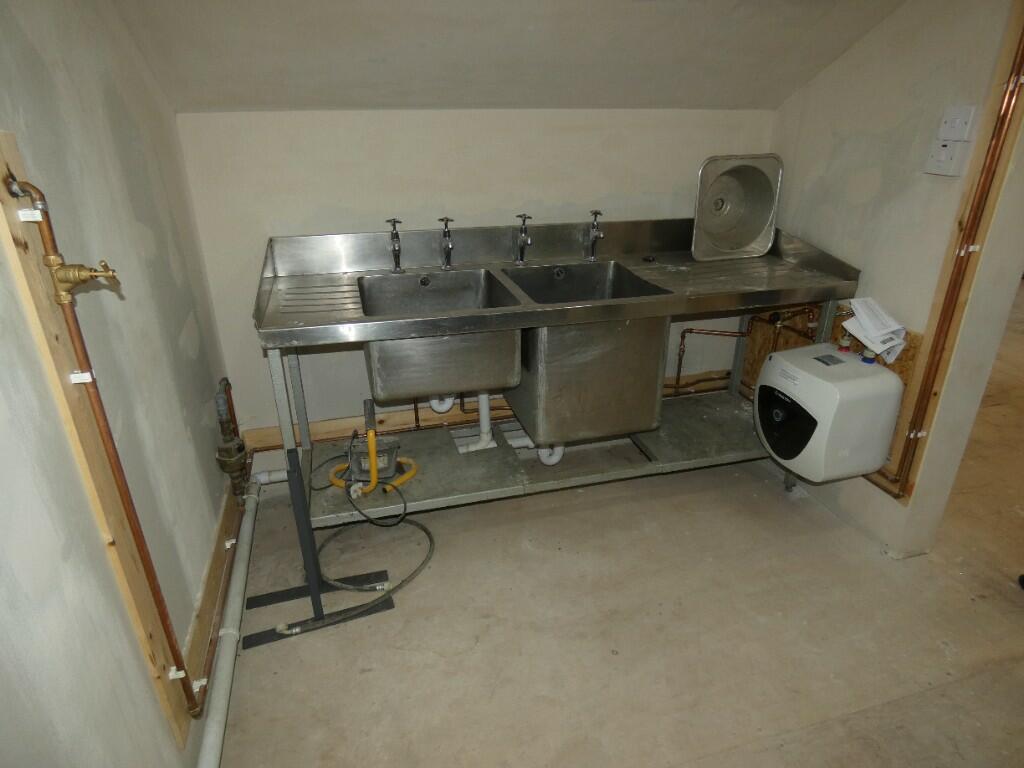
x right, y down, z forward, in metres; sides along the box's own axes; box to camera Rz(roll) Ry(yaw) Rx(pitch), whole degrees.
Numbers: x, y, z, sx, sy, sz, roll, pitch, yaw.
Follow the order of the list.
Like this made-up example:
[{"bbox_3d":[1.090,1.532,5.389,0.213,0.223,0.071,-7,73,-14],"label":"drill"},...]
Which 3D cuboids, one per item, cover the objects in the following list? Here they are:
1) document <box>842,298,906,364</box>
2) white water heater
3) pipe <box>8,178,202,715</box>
[{"bbox_3d":[1.248,-0.192,2.043,0.140,0.040,0.190,-32,44,10],"label":"document"},{"bbox_3d":[1.142,0.087,2.178,0.295,0.375,0.360,-7,24,-14],"label":"white water heater"},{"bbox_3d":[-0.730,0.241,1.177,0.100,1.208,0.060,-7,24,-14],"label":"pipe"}]

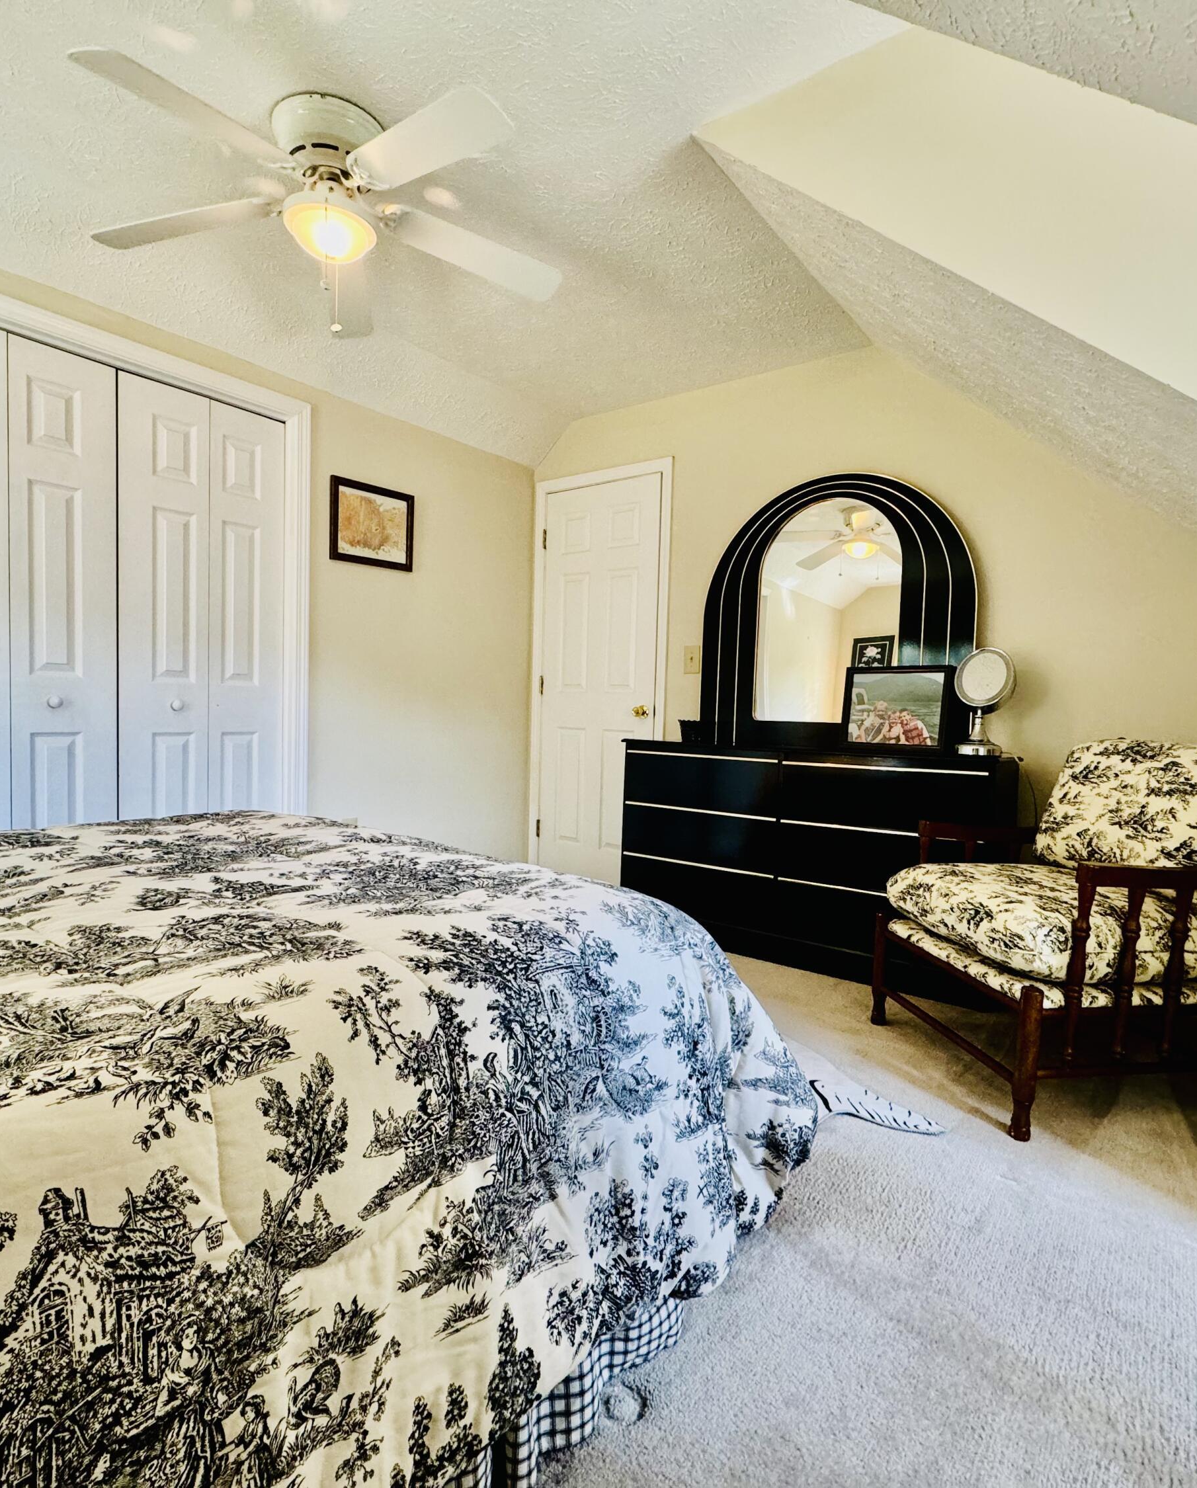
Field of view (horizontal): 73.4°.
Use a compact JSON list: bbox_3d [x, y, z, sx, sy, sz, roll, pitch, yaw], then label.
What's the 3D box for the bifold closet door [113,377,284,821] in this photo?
[{"bbox_3d":[-1.434,-0.232,2.922,0.038,2.006,0.603,3,3,37],"label":"bifold closet door"}]

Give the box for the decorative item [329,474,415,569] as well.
[{"bbox_3d":[-0.945,-0.923,3.404,0.024,0.335,0.424,3,3,37],"label":"decorative item"}]

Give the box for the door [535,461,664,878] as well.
[{"bbox_3d":[0.002,-0.258,3.998,0.706,2.035,0.040,3,3,37],"label":"door"}]

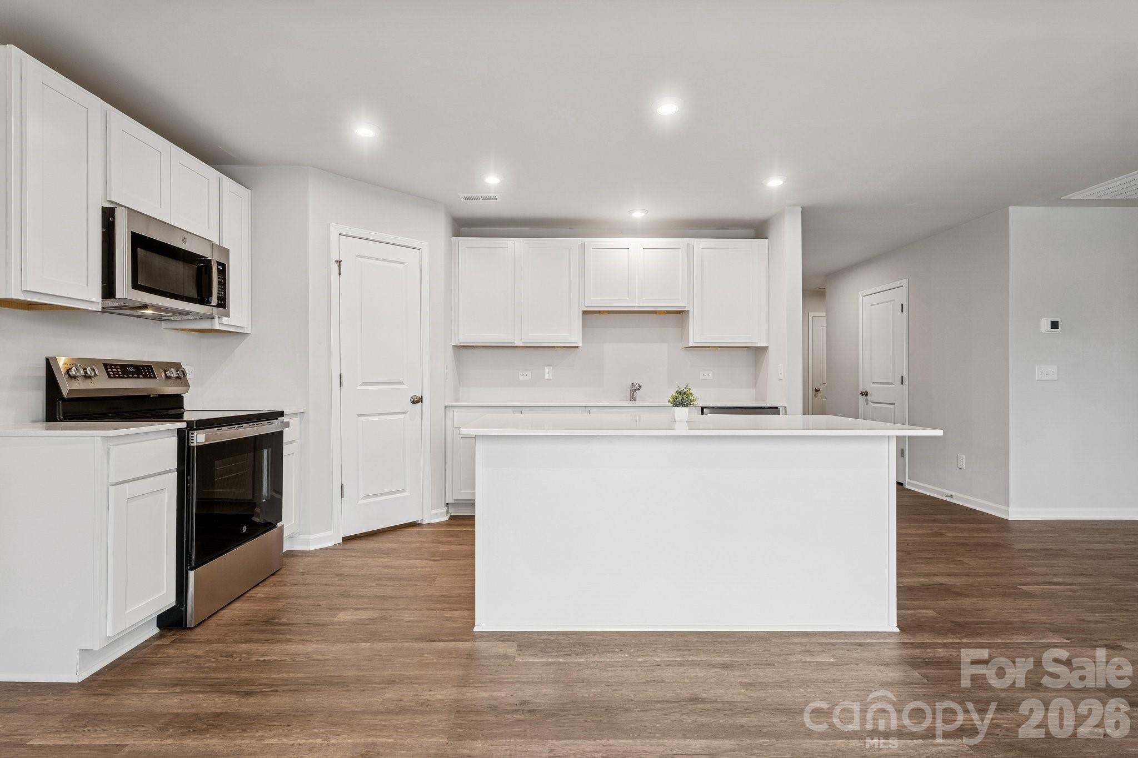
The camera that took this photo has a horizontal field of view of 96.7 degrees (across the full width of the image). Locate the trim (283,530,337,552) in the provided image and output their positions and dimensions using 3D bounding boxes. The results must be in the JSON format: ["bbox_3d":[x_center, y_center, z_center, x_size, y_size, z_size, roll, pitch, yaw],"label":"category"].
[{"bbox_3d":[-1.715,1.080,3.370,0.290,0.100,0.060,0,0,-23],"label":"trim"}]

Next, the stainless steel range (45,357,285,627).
[{"bbox_3d":[-2.020,0.515,2.650,0.690,1.210,0.735,0,0,0],"label":"stainless steel range"}]

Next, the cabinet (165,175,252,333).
[{"bbox_3d":[-2.200,-0.758,3.085,0.345,0.930,0.335,0,0,0],"label":"cabinet"}]

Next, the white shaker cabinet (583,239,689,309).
[{"bbox_3d":[0.560,-0.881,4.399,0.906,0.606,0.324,0,0,-1],"label":"white shaker cabinet"}]

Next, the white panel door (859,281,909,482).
[{"bbox_3d":[3.423,0.048,5.524,0.060,2.102,0.837,0,0,-1],"label":"white panel door"}]

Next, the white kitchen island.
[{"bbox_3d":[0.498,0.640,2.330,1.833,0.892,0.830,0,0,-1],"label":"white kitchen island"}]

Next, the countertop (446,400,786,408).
[{"bbox_3d":[0.362,0.208,4.240,2.659,0.026,0.632,0,0,-1],"label":"countertop"}]

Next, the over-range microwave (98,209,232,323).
[{"bbox_3d":[-2.145,-0.550,2.555,0.440,0.410,0.710,0,0,0],"label":"over-range microwave"}]

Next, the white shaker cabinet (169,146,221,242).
[{"bbox_3d":[-2.200,-0.990,2.755,0.345,0.465,0.365,0,0,0],"label":"white shaker cabinet"}]

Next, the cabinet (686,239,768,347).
[{"bbox_3d":[1.349,-0.729,4.409,0.674,0.909,0.324,0,0,-1],"label":"cabinet"}]

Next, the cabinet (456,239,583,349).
[{"bbox_3d":[-0.434,-0.732,4.386,1.080,0.906,0.324,0,0,-1],"label":"cabinet"}]

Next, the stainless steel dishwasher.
[{"bbox_3d":[1.385,0.680,4.360,0.610,0.860,0.600,0,0,0],"label":"stainless steel dishwasher"}]

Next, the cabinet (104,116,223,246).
[{"bbox_3d":[-2.200,-0.990,2.565,0.345,0.468,0.720,0,0,0],"label":"cabinet"}]

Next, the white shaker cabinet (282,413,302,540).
[{"bbox_3d":[-1.989,0.630,3.055,0.627,0.843,0.299,0,0,-1],"label":"white shaker cabinet"}]

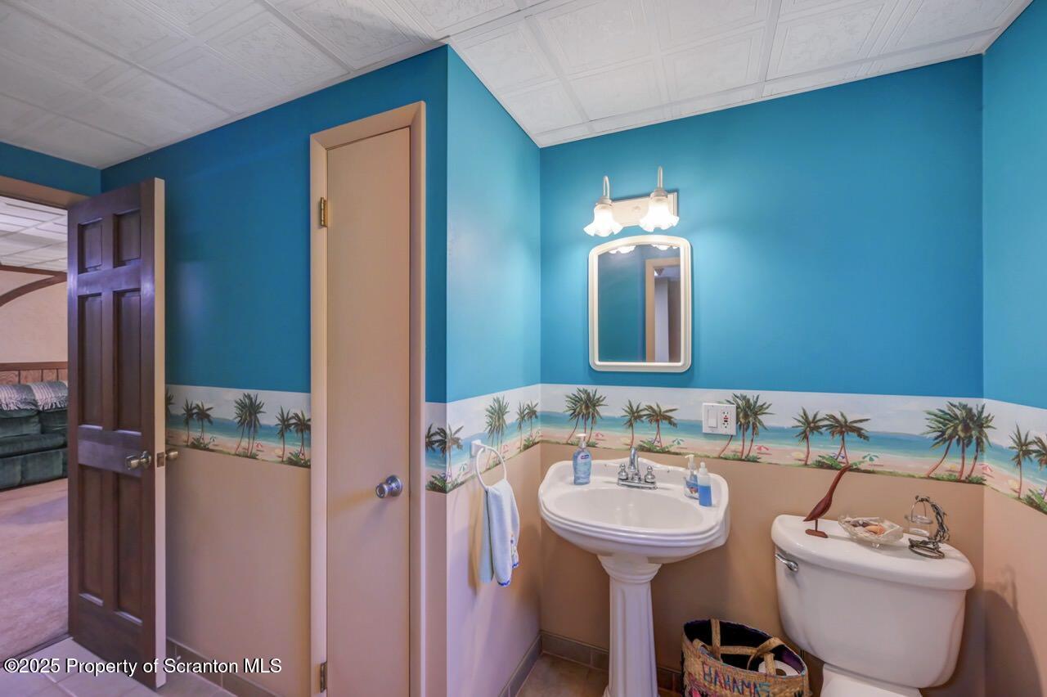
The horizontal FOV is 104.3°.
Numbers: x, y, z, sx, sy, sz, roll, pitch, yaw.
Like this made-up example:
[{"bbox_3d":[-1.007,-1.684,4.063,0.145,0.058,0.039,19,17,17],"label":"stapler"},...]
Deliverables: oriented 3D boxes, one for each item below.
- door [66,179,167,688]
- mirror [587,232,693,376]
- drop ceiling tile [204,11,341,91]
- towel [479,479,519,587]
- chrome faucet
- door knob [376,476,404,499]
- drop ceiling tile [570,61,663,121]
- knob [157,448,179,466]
[{"bbox_3d":[-1.819,0.338,1.803,0.770,2.035,0.037,0,0,24],"label":"door"},{"bbox_3d":[0.461,-0.178,1.640,0.400,0.545,0.035,0,0,23],"label":"mirror"},{"bbox_3d":[-0.757,-0.910,1.249,0.290,0.020,0.270,0,0,24],"label":"drop ceiling tile"},{"bbox_3d":[-0.071,0.588,1.341,0.100,0.305,0.170,0,0,26],"label":"towel"},{"bbox_3d":[0.412,0.440,1.500,0.150,0.165,0.155,0,0,22],"label":"chrome faucet"},{"bbox_3d":[-0.419,0.433,1.257,0.066,0.066,0.062,0,0,24],"label":"door knob"},{"bbox_3d":[0.336,-0.910,1.444,0.285,0.020,0.275,0,0,24],"label":"drop ceiling tile"},{"bbox_3d":[-1.502,0.452,1.715,0.062,0.062,0.062,0,0,24],"label":"knob"}]

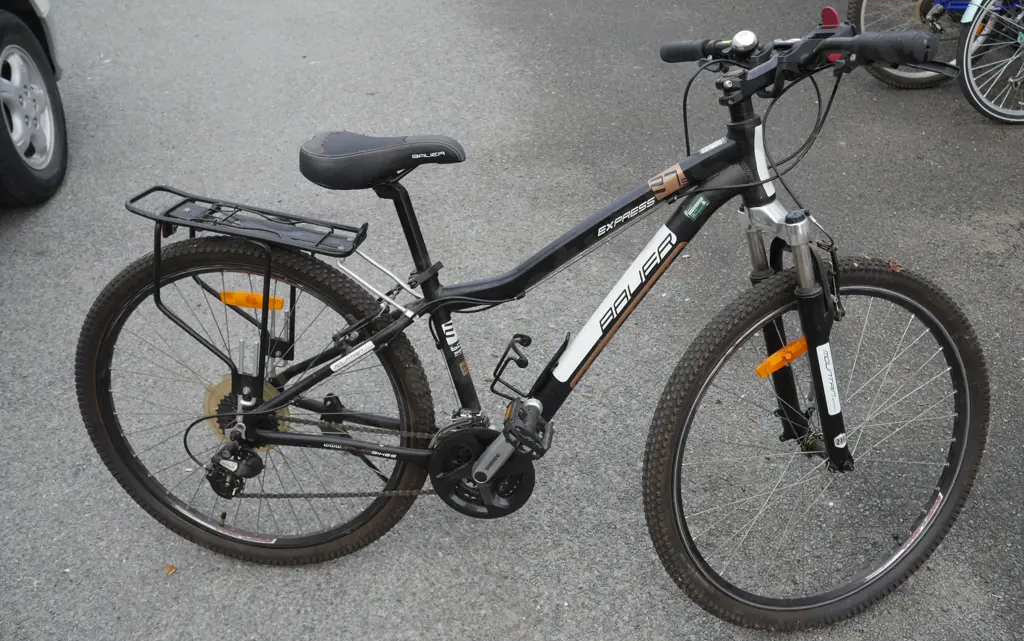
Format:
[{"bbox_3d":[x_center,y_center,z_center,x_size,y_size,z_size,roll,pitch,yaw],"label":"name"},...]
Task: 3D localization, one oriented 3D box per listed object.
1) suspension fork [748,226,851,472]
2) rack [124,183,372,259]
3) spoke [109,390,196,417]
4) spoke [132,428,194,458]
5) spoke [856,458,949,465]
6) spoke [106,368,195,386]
[{"bbox_3d":[0.465,0.044,1.433,0.063,0.444,0.172,-25,20,-10],"label":"suspension fork"},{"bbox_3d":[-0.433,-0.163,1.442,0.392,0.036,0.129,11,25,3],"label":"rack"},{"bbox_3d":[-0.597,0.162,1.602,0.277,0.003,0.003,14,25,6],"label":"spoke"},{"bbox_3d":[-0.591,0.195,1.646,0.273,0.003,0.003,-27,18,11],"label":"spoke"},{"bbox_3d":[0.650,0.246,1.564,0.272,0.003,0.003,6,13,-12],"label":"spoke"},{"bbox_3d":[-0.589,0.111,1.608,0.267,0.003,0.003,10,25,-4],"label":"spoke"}]

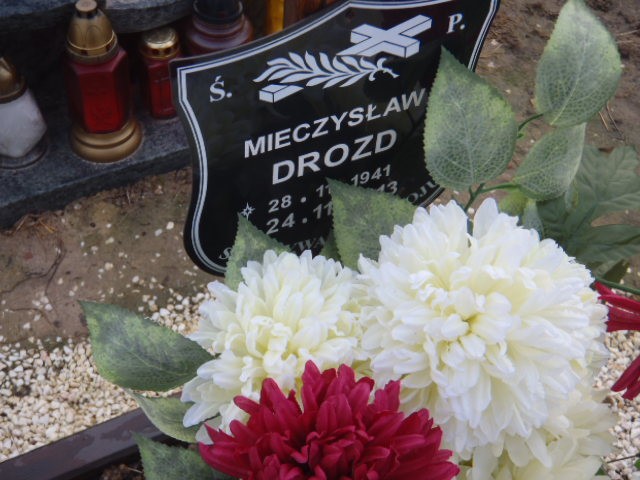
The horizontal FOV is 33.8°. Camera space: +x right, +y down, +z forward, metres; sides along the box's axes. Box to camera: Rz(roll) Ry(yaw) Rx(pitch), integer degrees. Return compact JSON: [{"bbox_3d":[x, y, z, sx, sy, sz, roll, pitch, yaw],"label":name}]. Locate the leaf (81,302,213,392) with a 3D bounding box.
[{"bbox_3d":[-0.119,0.073,0.730,0.100,0.025,0.060,18,57,9],"label":"leaf"}]

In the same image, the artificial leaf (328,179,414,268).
[{"bbox_3d":[0.039,-0.006,0.690,0.088,0.020,0.060,42,79,14],"label":"artificial leaf"}]

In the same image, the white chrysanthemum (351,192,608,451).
[{"bbox_3d":[0.093,0.051,0.610,0.138,0.105,0.142,0,76,15],"label":"white chrysanthemum"}]

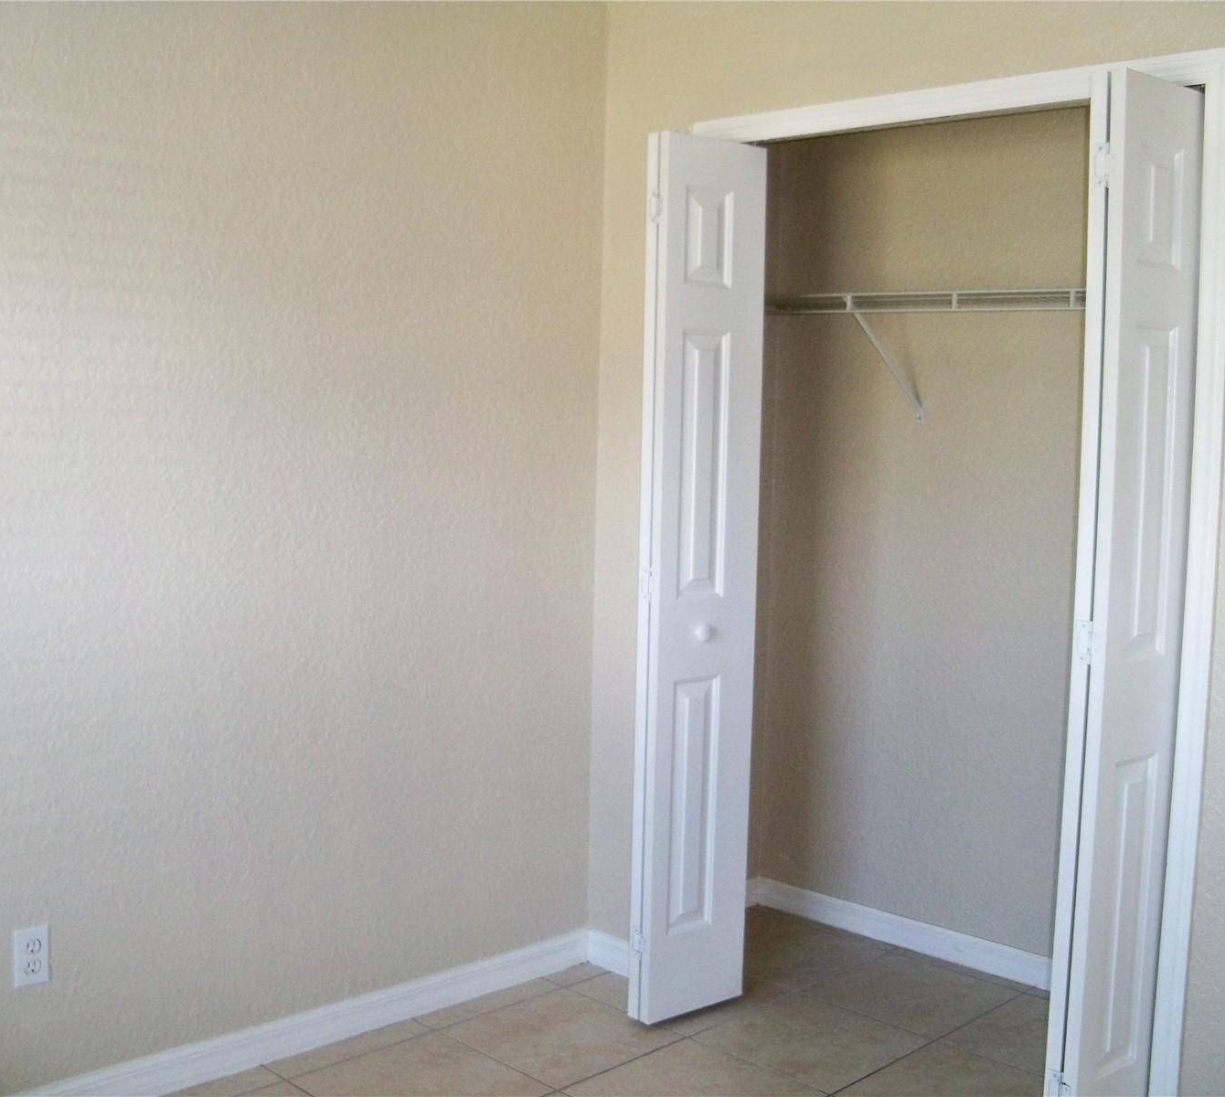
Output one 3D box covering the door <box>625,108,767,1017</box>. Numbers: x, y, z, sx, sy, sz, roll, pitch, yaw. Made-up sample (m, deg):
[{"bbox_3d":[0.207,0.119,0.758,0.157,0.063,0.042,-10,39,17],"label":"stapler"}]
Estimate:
[{"bbox_3d":[0.196,0.084,3.405,0.302,2.007,0.075,-3,7,-41],"label":"door"}]

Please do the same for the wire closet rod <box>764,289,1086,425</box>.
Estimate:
[{"bbox_3d":[0.892,-0.448,3.530,1.500,0.310,0.310,6,7,45],"label":"wire closet rod"}]

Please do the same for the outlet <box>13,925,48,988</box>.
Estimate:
[{"bbox_3d":[-1.088,0.768,2.780,0.008,0.115,0.071,6,7,45],"label":"outlet"}]

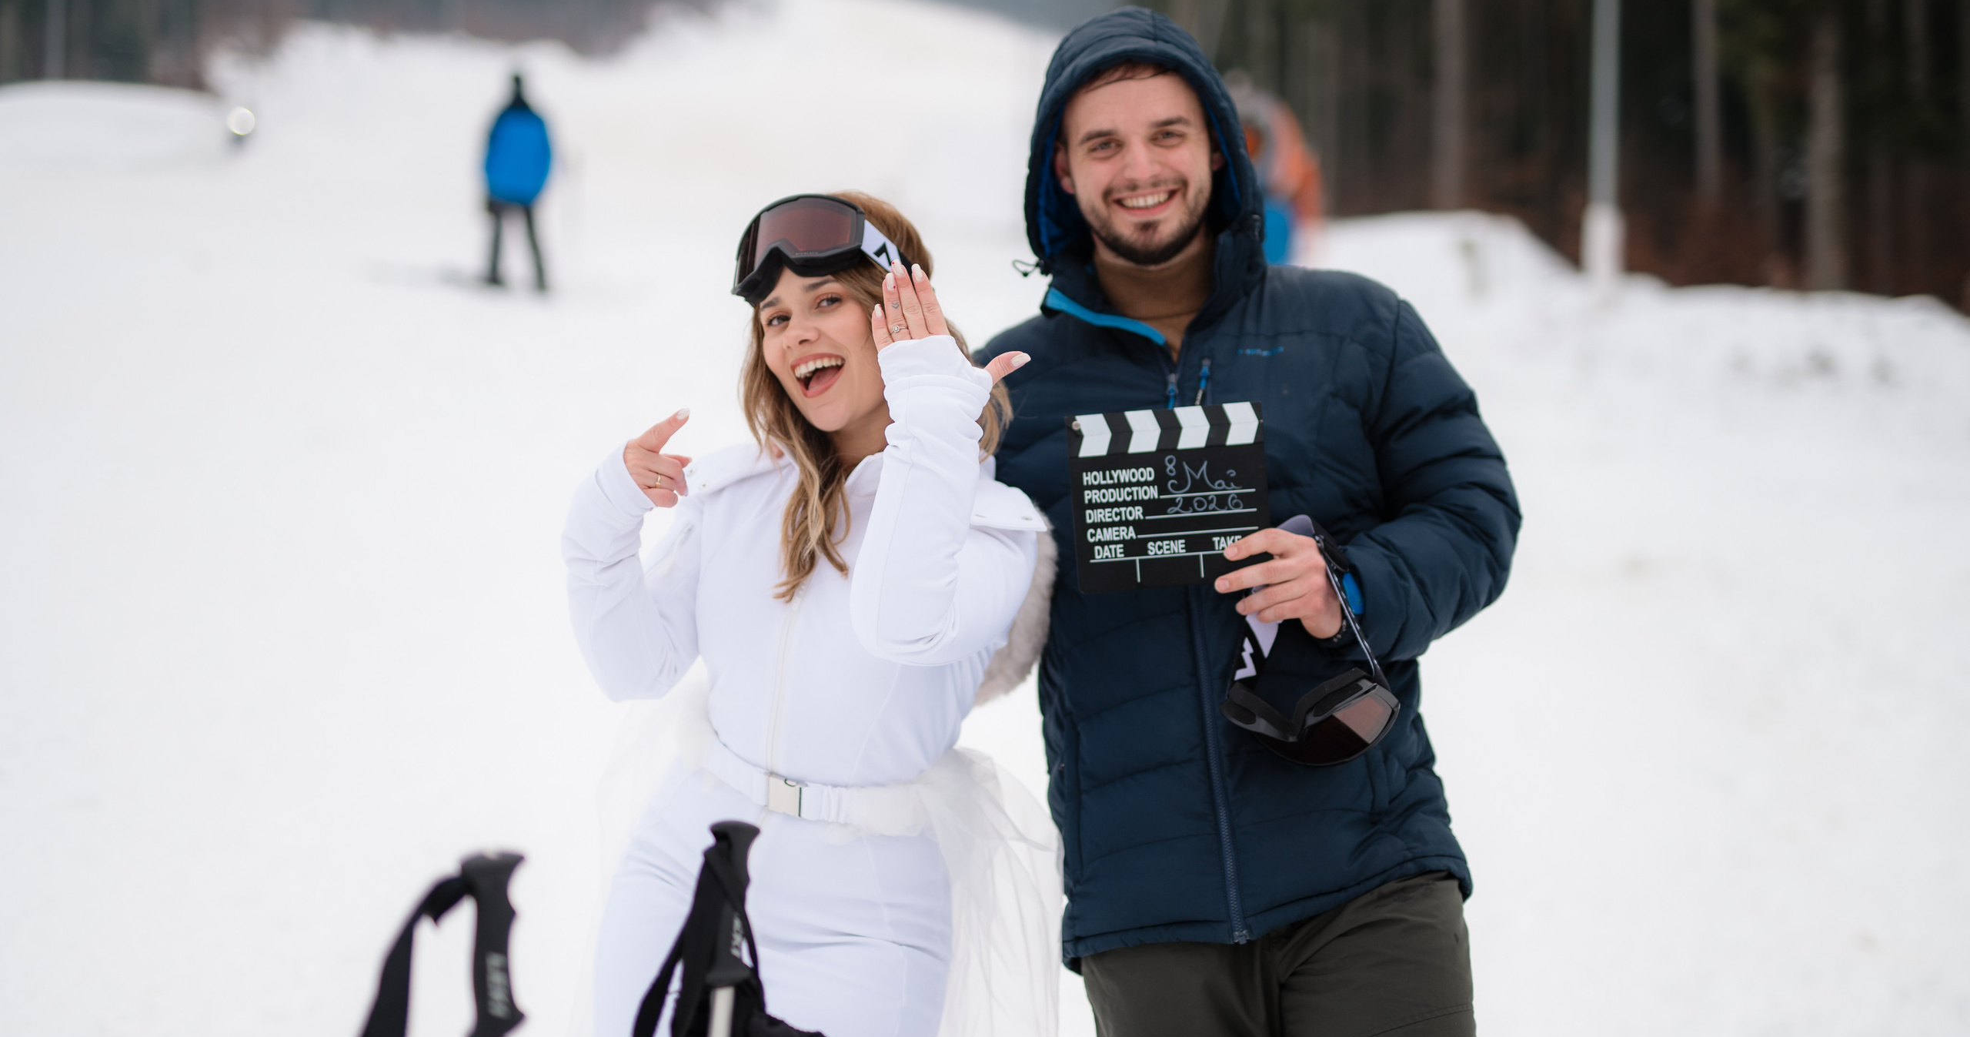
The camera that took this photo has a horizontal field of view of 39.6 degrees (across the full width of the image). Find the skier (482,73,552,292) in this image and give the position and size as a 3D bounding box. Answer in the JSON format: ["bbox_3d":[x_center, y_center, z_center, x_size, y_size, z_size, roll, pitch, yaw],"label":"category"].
[{"bbox_3d":[-3.860,-2.780,22.600,0.550,1.780,0.420,0,1,-23],"label":"skier"}]

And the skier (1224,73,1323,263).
[{"bbox_3d":[1.680,-1.970,17.500,0.780,1.750,0.500,1,1,18],"label":"skier"}]

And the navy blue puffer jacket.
[{"bbox_3d":[0.262,-0.030,2.790,0.580,0.970,0.420,-2,1,10],"label":"navy blue puffer jacket"}]

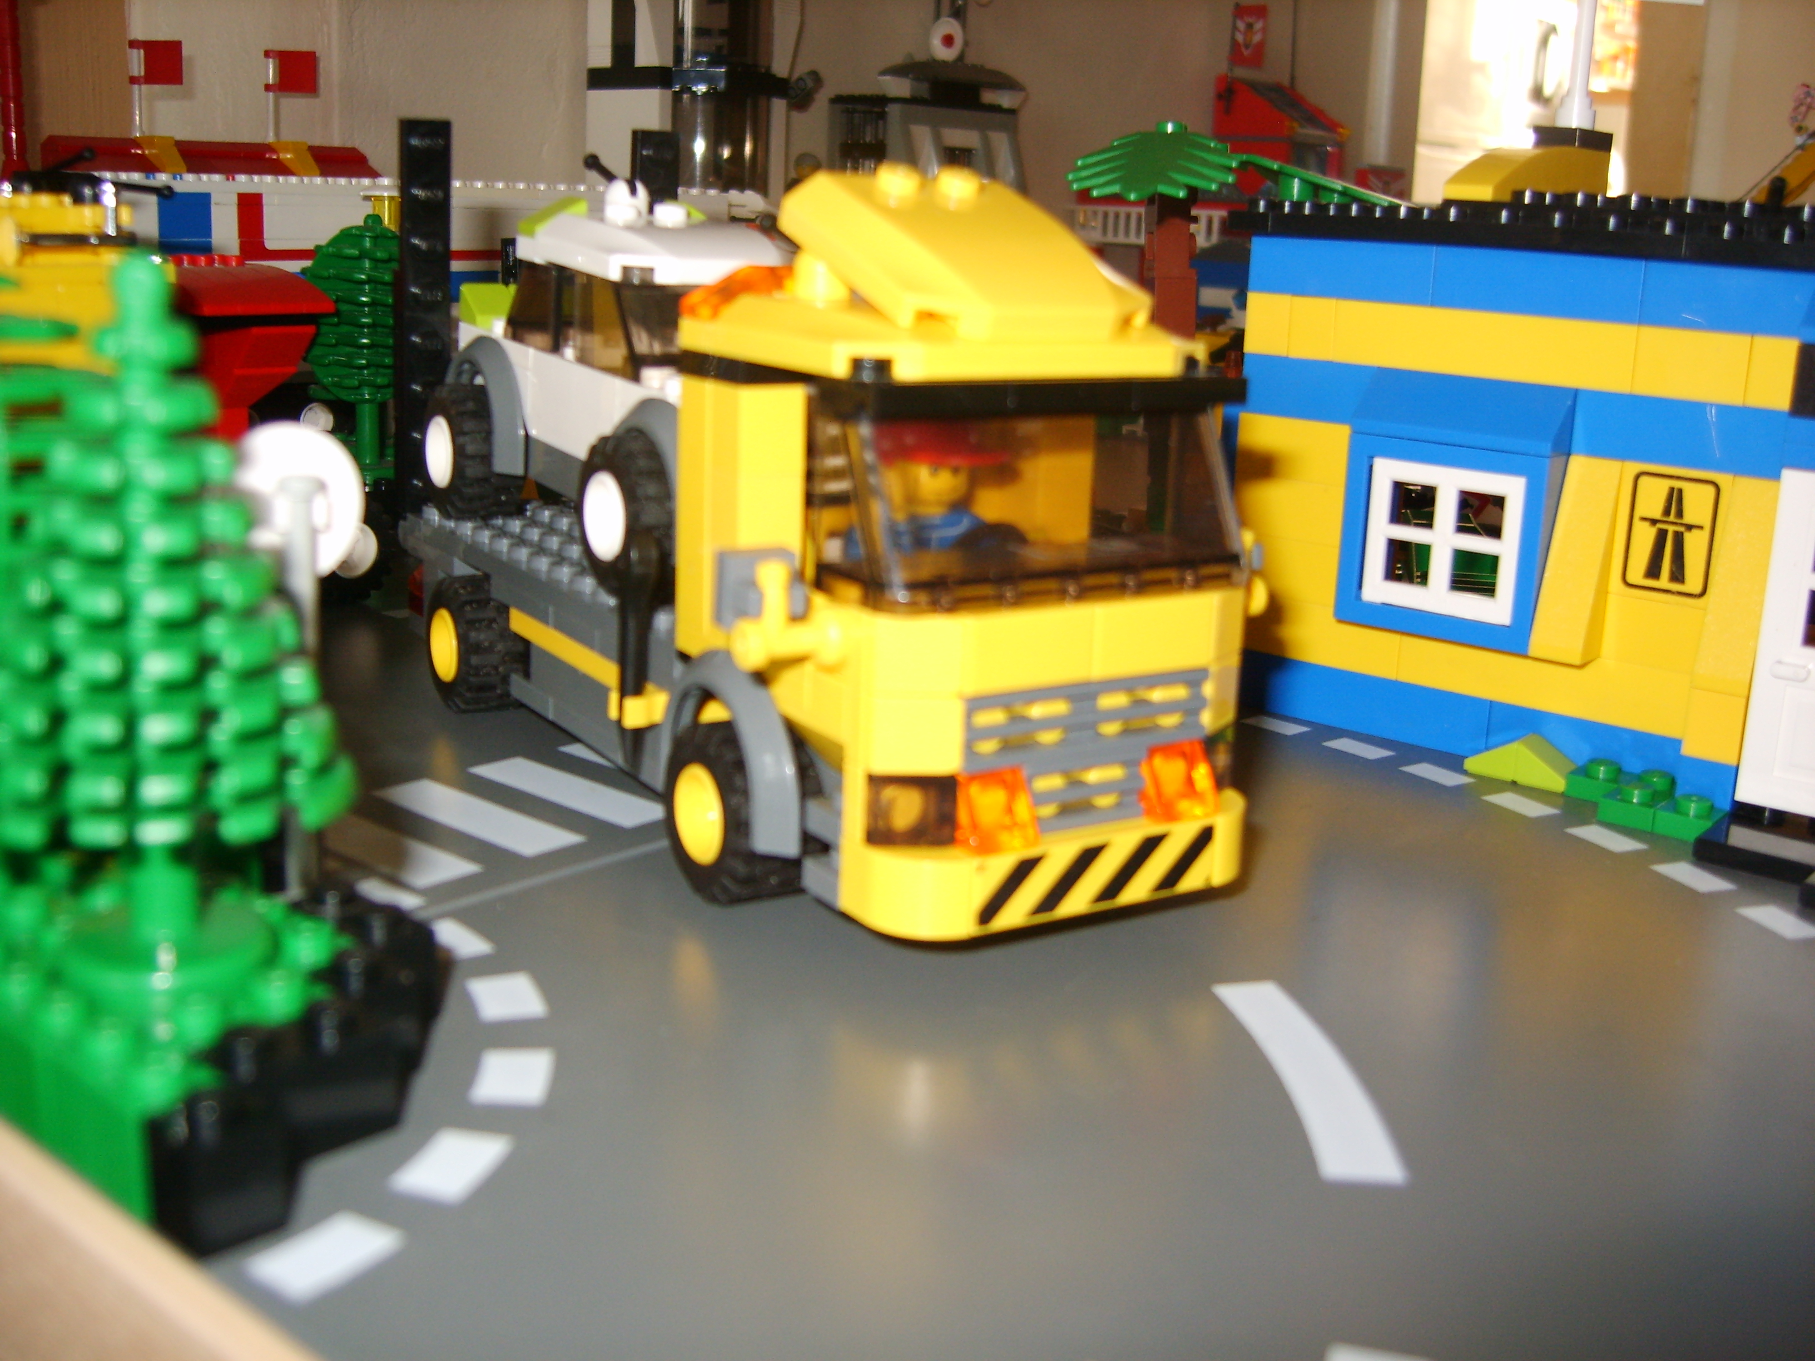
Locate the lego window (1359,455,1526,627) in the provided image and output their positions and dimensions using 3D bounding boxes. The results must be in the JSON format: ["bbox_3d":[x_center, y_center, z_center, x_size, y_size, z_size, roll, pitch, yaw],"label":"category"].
[{"bbox_3d":[0.080,-0.021,0.272,0.024,0.022,0.004,15,19,41],"label":"lego window"}]

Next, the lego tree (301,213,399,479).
[{"bbox_3d":[-0.118,-0.073,0.403,0.031,0.058,0.031,15,19,41],"label":"lego tree"}]

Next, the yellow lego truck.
[{"bbox_3d":[-0.022,-0.027,0.253,0.062,0.083,0.163,-7,17,-32],"label":"yellow lego truck"}]

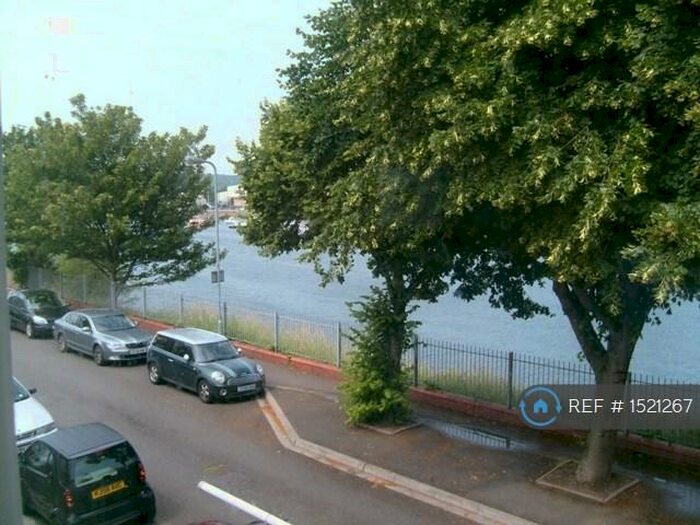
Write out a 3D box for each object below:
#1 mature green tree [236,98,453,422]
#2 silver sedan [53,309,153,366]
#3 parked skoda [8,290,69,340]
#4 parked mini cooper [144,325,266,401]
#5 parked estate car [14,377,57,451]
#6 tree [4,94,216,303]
[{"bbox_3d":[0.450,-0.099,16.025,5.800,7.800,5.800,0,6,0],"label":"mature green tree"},{"bbox_3d":[-8.200,2.319,23.615,4.570,1.460,1.770,6,8,44],"label":"silver sedan"},{"bbox_3d":[-12.243,1.903,27.713,4.400,1.460,1.760,6,8,44],"label":"parked skoda"},{"bbox_3d":[-4.030,2.746,19.564,3.820,1.430,1.683,6,8,44],"label":"parked mini cooper"},{"bbox_3d":[-7.803,3.211,15.177,4.200,1.420,1.680,6,8,44],"label":"parked estate car"},{"bbox_3d":[-8.712,-1.628,25.631,7.700,8.900,7.500,0,6,0],"label":"tree"}]

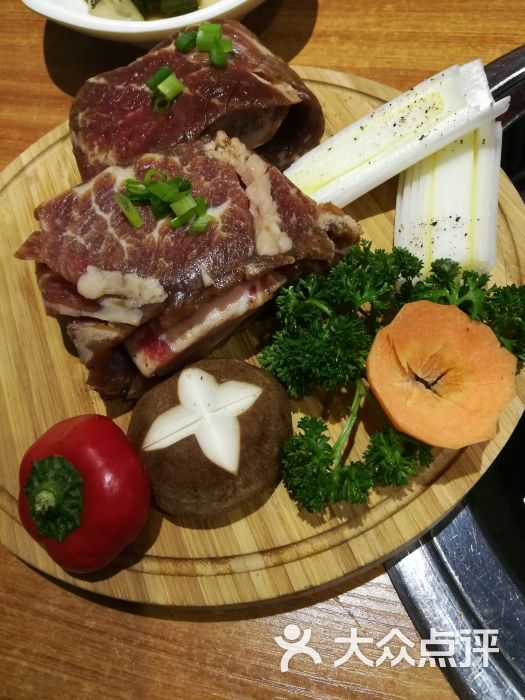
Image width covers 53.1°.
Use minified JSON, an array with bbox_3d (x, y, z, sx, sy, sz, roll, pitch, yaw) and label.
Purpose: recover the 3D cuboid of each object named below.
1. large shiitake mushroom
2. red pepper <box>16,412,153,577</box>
[{"bbox_3d":[-0.018,0.027,0.177,0.056,0.029,0.056,0,62,8],"label":"large shiitake mushroom"},{"bbox_3d":[-0.057,0.045,0.166,0.047,0.037,0.047,0,83,24],"label":"red pepper"}]

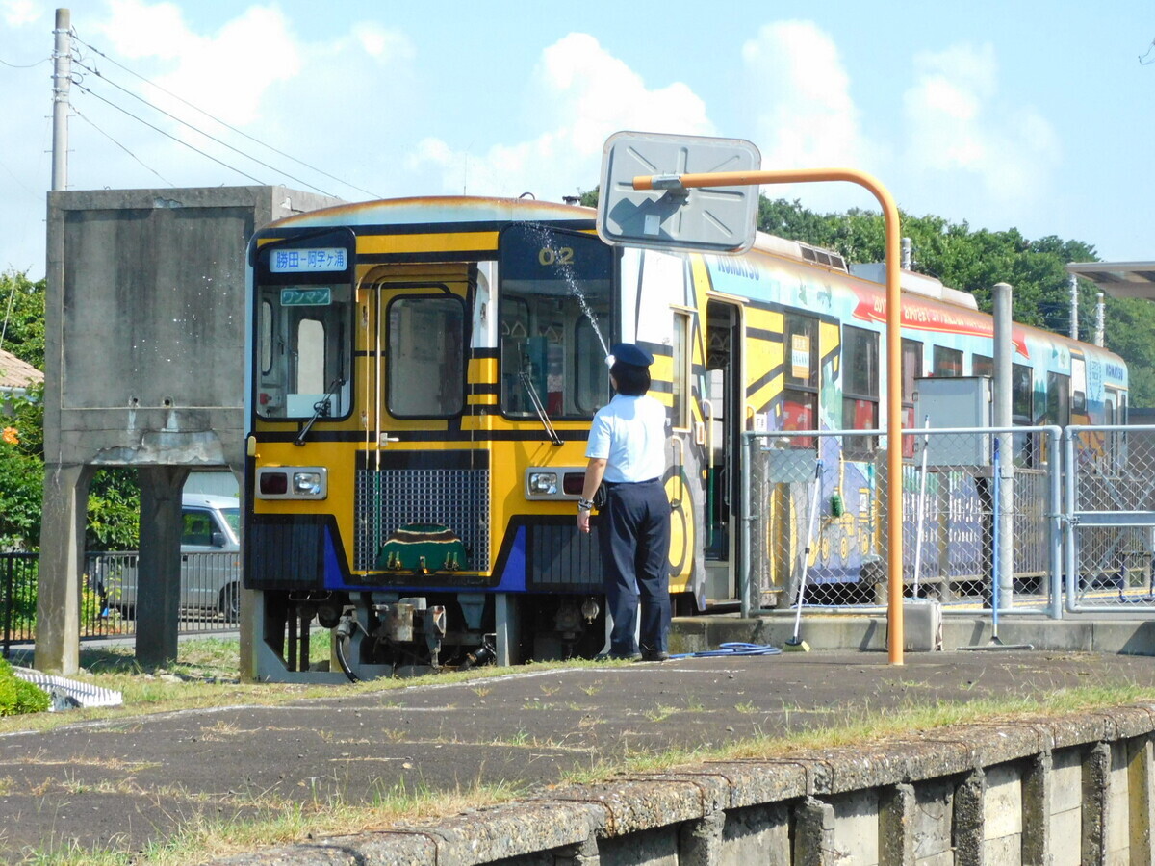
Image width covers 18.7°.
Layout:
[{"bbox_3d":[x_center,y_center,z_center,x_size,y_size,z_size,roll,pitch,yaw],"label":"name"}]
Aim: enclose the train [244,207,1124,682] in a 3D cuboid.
[{"bbox_3d":[1.986,0.420,31.207,2.780,3.800,18.200,0,-2,19],"label":"train"}]

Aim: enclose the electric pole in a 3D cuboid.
[{"bbox_3d":[-6.809,-1.485,45.887,0.310,8.190,0.310,1,-2,0],"label":"electric pole"}]

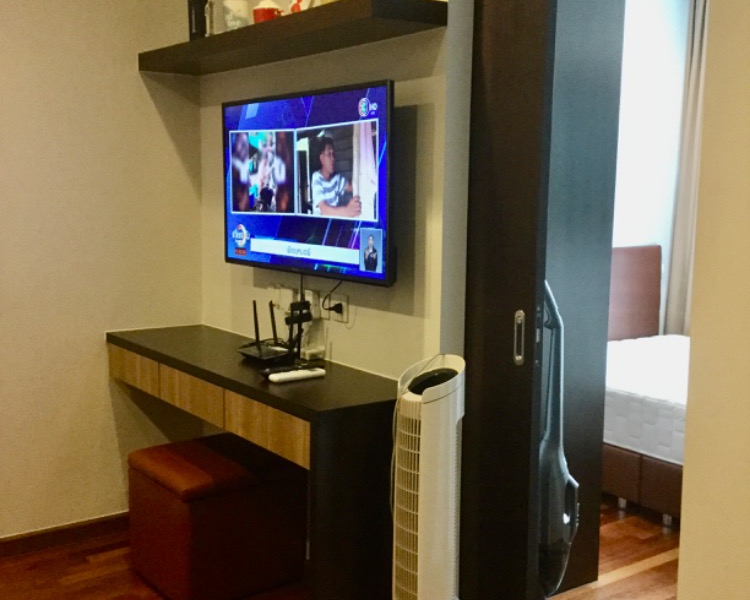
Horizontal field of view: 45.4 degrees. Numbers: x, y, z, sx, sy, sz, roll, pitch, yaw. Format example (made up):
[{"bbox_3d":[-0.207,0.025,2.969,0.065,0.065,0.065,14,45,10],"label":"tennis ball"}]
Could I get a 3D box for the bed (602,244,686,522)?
[{"bbox_3d":[1.663,0.343,4.070,1.513,1.024,2.090,-4,9,-37],"label":"bed"}]

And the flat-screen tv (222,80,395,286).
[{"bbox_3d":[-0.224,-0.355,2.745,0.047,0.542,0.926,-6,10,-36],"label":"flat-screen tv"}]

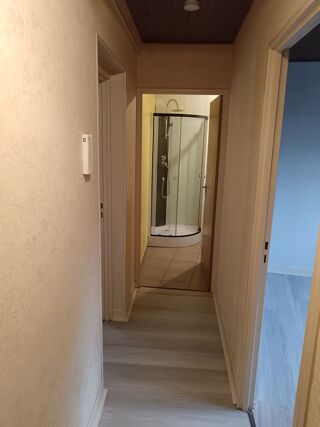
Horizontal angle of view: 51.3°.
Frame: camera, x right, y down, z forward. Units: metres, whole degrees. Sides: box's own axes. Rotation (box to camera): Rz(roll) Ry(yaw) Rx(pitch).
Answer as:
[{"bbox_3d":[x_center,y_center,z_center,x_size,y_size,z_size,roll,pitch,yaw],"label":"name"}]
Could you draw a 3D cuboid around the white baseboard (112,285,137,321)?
[{"bbox_3d":[-0.332,0.853,3.307,0.144,0.099,0.666,2,12,4],"label":"white baseboard"}]

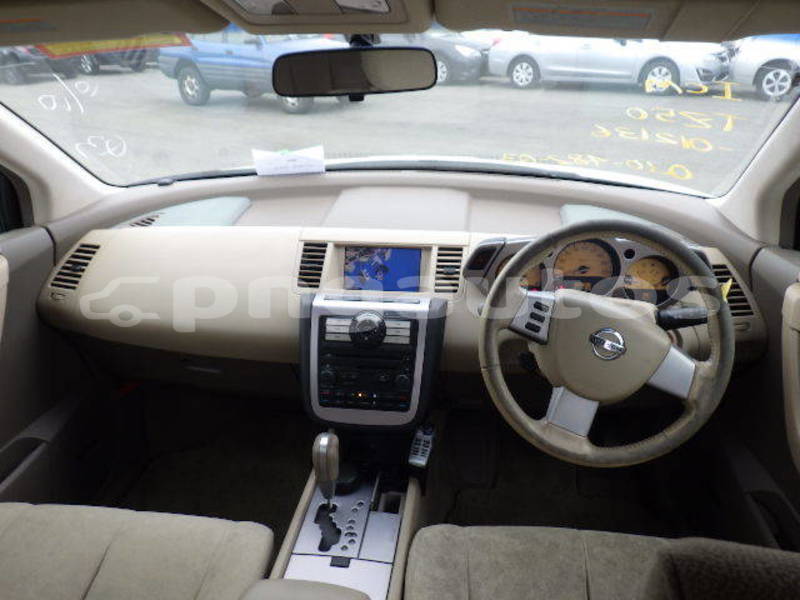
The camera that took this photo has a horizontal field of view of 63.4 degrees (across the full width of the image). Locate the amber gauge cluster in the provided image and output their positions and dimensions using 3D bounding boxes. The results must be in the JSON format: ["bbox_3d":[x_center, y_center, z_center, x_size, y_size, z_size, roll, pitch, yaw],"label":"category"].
[{"bbox_3d":[0.342,-0.050,1.185,0.330,0.125,0.090,2,1,7],"label":"amber gauge cluster"}]

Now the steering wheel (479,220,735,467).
[{"bbox_3d":[0.316,0.067,1.013,0.385,0.385,0.100,2,-2,7],"label":"steering wheel"}]

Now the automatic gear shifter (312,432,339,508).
[{"bbox_3d":[-0.126,0.292,1.100,0.046,0.143,0.056,3,23,7],"label":"automatic gear shifter"}]

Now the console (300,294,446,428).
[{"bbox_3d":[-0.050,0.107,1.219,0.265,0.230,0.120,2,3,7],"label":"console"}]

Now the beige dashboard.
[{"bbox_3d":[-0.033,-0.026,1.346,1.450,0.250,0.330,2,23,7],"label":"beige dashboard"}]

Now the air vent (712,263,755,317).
[{"bbox_3d":[0.636,-0.018,1.235,0.070,0.100,0.045,2,3,7],"label":"air vent"}]

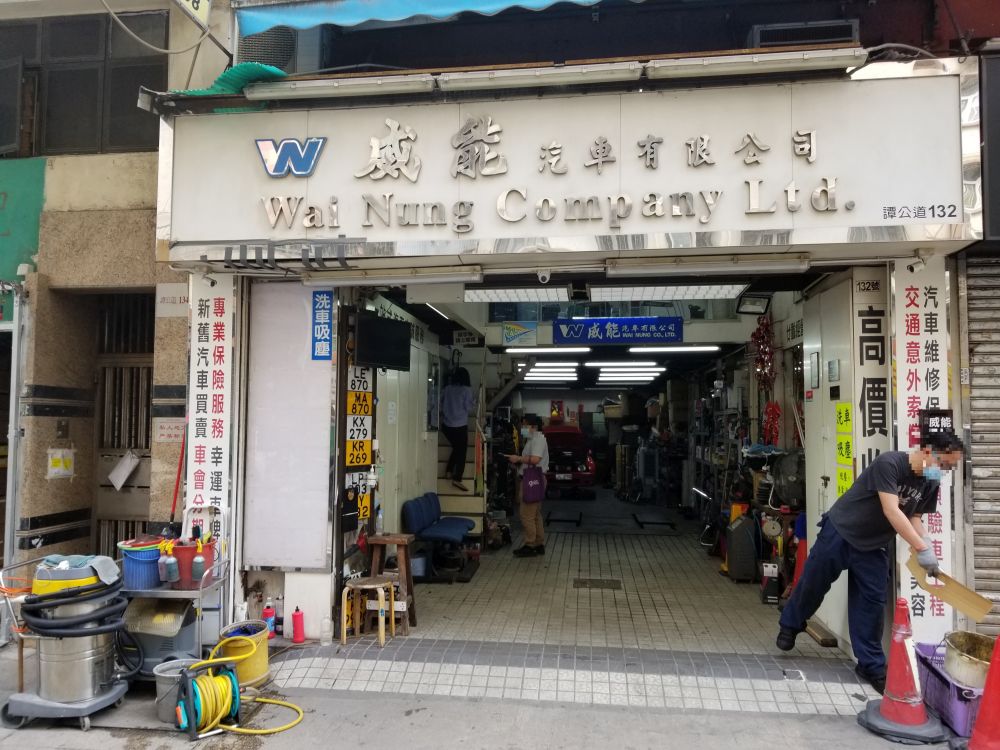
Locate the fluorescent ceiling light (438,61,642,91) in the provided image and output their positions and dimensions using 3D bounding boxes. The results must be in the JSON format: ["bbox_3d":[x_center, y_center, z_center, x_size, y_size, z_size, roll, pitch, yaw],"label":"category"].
[{"bbox_3d":[0.253,-1.890,4.748,1.270,0.095,0.115,0,-3,8],"label":"fluorescent ceiling light"}]

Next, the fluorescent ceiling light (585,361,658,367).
[{"bbox_3d":[2.057,-0.182,12.771,1.220,0.080,0.100,0,-3,8],"label":"fluorescent ceiling light"}]

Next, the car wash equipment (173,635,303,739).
[{"bbox_3d":[-1.485,1.741,4.224,0.600,0.410,0.400,2,-4,-31],"label":"car wash equipment"}]

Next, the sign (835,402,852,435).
[{"bbox_3d":[2.413,0.301,5.255,0.010,0.210,0.300,0,-3,7],"label":"sign"}]

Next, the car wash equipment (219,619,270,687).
[{"bbox_3d":[-1.632,1.792,4.849,0.315,0.345,0.315,0,-3,0],"label":"car wash equipment"}]

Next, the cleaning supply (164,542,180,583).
[{"bbox_3d":[-2.115,1.204,4.850,0.100,0.275,0.085,3,-5,-35],"label":"cleaning supply"}]

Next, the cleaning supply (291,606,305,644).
[{"bbox_3d":[-1.426,1.761,5.318,0.082,0.250,0.082,0,-3,8],"label":"cleaning supply"}]

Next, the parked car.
[{"bbox_3d":[1.418,1.879,17.117,1.650,1.440,4.100,0,-3,7],"label":"parked car"}]

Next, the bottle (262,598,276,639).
[{"bbox_3d":[-1.655,1.751,5.411,0.080,0.280,0.080,0,-3,8],"label":"bottle"}]

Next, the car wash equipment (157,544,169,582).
[{"bbox_3d":[-2.240,1.245,5.000,0.095,0.265,0.080,3,-4,-41],"label":"car wash equipment"}]

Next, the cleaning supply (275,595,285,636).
[{"bbox_3d":[-1.607,1.747,5.490,0.085,0.295,0.085,0,-3,8],"label":"cleaning supply"}]

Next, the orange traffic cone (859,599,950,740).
[{"bbox_3d":[2.265,1.611,4.239,0.400,0.701,0.400,-2,-4,37],"label":"orange traffic cone"}]

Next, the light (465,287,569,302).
[{"bbox_3d":[-0.037,-0.686,6.242,1.200,0.080,0.600,0,-4,6],"label":"light"}]

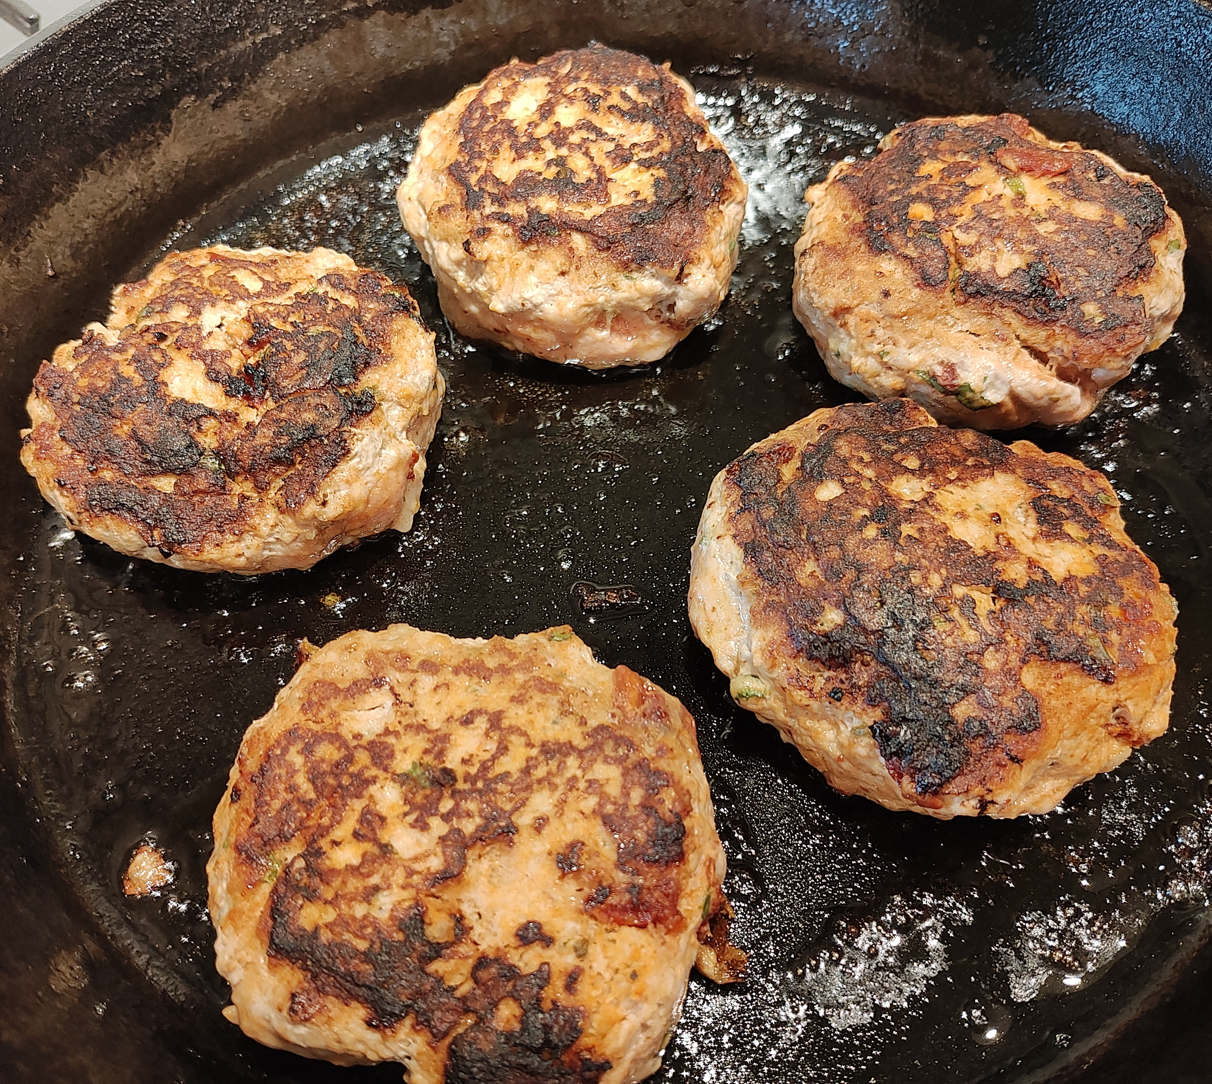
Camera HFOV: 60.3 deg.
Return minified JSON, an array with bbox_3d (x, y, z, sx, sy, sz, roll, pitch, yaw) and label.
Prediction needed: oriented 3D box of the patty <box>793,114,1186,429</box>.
[{"bbox_3d":[0.088,-0.065,0.243,0.089,0.030,0.086,0,58,0],"label":"patty"}]

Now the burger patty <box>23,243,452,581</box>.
[{"bbox_3d":[-0.078,-0.030,0.227,0.087,0.025,0.085,6,58,4],"label":"burger patty"}]

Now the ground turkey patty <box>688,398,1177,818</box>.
[{"bbox_3d":[0.058,0.010,0.193,0.088,0.025,0.077,30,62,18],"label":"ground turkey patty"}]

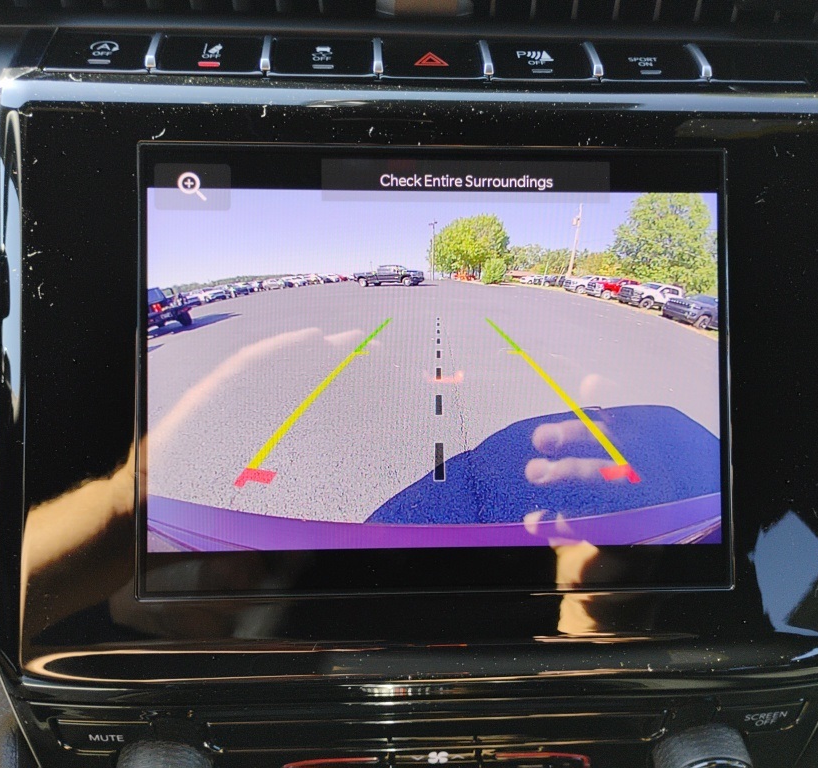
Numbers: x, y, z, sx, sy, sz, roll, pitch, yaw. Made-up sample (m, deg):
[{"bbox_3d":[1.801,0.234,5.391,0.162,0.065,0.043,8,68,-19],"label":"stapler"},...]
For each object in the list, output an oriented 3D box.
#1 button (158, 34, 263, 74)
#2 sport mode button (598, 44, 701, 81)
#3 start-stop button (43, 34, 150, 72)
[{"bbox_3d":[-0.062,-0.100,0.262,0.034,0.010,0.021,0,51,-4],"label":"button"},{"bbox_3d":[0.077,-0.101,0.272,0.034,0.010,0.021,0,51,-4],"label":"sport mode button"},{"bbox_3d":[-0.096,-0.100,0.260,0.033,0.010,0.021,0,51,-4],"label":"start-stop button"}]

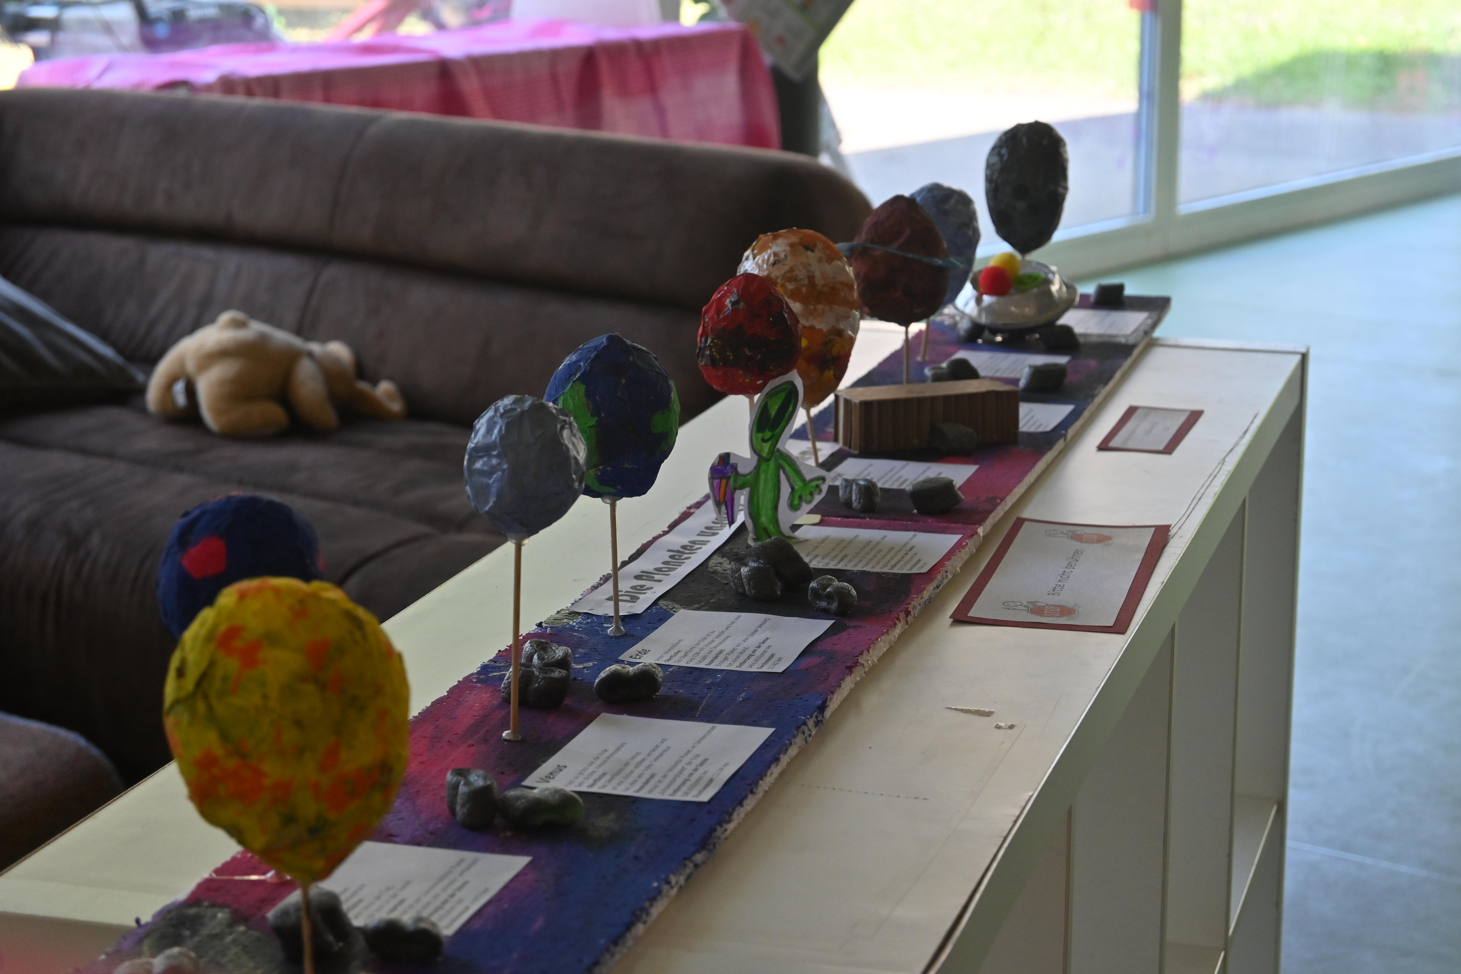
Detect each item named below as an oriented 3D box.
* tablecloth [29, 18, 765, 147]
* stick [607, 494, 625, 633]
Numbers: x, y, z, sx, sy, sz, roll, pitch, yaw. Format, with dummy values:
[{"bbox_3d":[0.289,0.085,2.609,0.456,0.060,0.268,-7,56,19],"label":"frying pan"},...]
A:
[{"bbox_3d":[-0.594,-0.562,5.605,0.570,0.500,1.440,10,16,36],"label":"tablecloth"},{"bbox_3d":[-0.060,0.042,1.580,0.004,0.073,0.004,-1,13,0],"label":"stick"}]

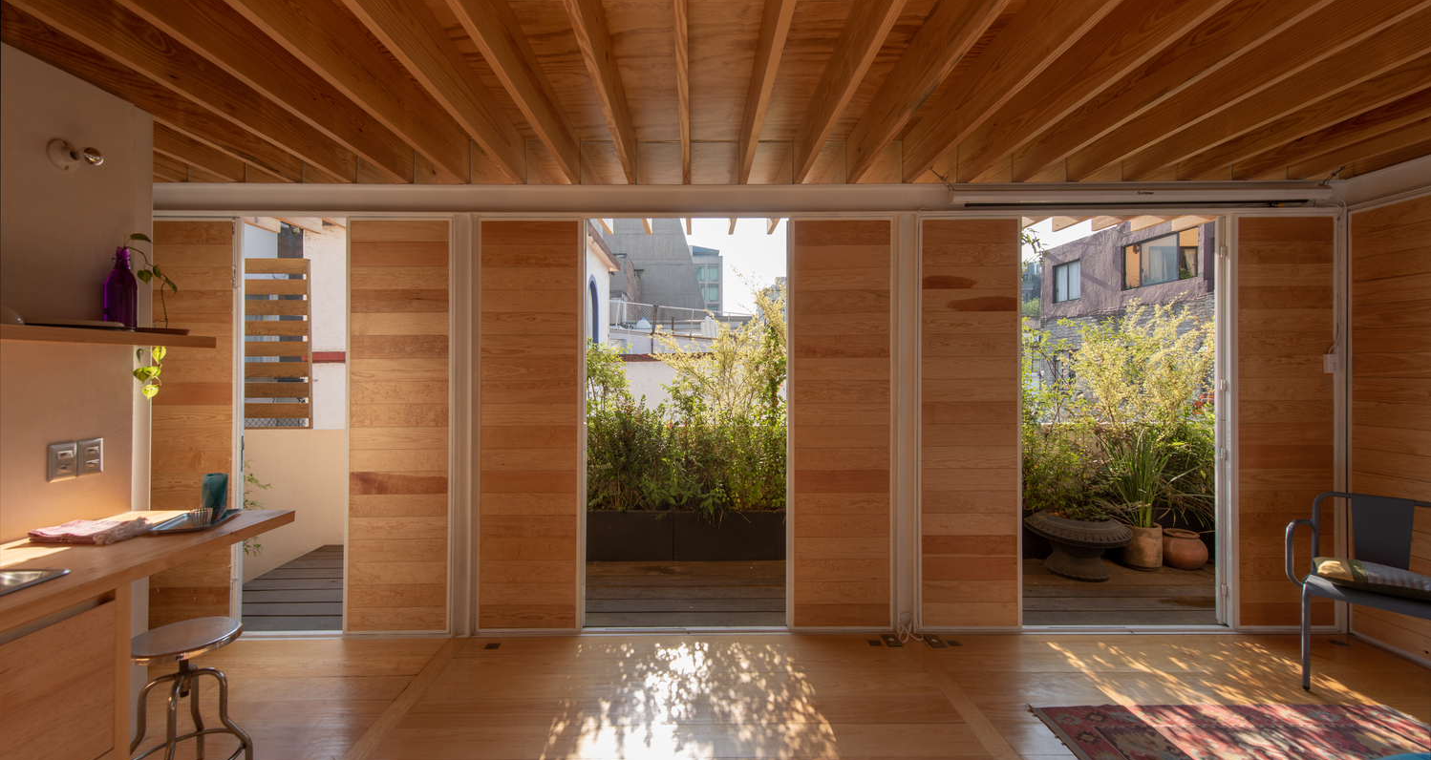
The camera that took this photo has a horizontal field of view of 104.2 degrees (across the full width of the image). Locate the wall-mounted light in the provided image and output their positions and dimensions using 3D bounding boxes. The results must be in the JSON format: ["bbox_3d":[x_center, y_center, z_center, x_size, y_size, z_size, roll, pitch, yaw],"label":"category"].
[{"bbox_3d":[-2.093,-0.742,1.844,0.134,0.102,0.102,0,0,-1],"label":"wall-mounted light"}]

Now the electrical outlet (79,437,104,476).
[{"bbox_3d":[-2.155,0.265,1.924,0.013,0.120,0.081,0,0,-1],"label":"electrical outlet"}]

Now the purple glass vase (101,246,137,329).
[{"bbox_3d":[-2.029,-0.313,1.900,0.078,0.280,0.078,0,0,-1],"label":"purple glass vase"}]

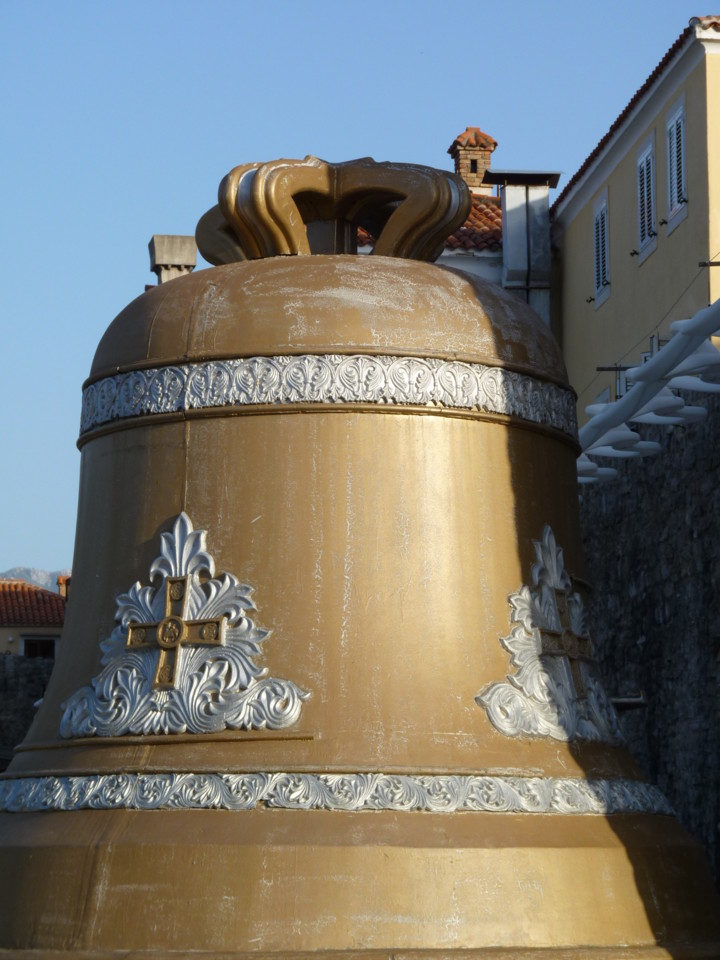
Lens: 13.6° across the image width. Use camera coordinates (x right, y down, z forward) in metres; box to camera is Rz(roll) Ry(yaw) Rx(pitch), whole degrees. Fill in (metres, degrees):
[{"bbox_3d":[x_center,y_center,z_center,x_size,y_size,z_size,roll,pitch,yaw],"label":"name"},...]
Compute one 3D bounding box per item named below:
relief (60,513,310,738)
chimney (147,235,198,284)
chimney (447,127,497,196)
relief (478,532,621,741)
[{"bbox_3d":[-0.723,0.590,12.051,1.231,0.920,0.201,-4,-20,31],"label":"relief"},{"bbox_3d":[-3.093,-3.540,50.000,0.720,0.950,0.720,2,-7,-11],"label":"chimney"},{"bbox_3d":[2.121,-5.968,57.000,0.780,1.300,0.780,2,-7,-11],"label":"chimney"},{"bbox_3d":[0.822,0.649,12.401,0.201,0.920,1.233,-18,-16,30],"label":"relief"}]

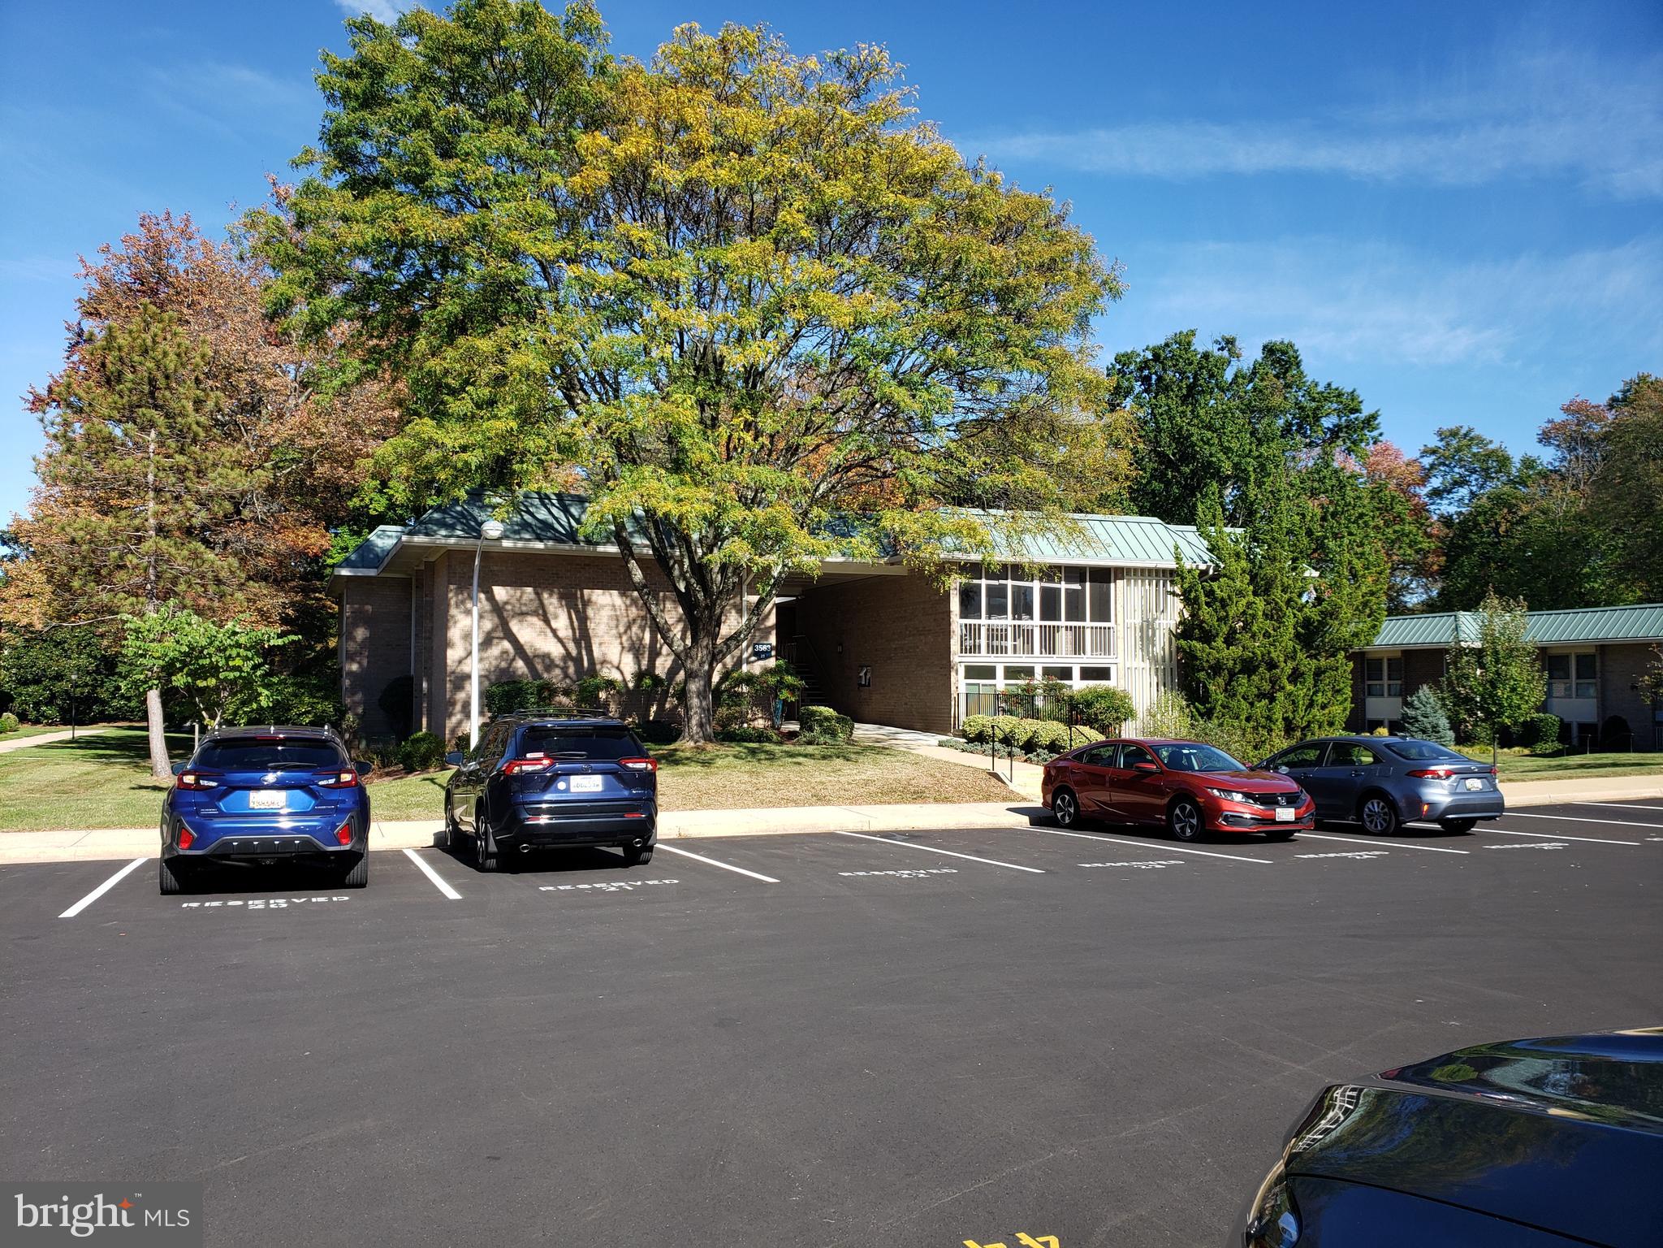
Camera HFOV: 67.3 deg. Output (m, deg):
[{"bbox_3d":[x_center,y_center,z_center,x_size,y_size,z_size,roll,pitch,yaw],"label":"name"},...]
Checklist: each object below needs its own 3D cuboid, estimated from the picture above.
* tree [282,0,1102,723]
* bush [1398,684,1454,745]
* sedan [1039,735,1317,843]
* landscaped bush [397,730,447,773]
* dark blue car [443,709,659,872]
[{"bbox_3d":[-3.077,-5.648,28.215,18.000,16.600,15.500,0,-4,-6],"label":"tree"},{"bbox_3d":[20.007,3.180,42.070,1.750,2.250,1.750,-2,-4,25],"label":"bush"},{"bbox_3d":[4.915,2.364,18.298,1.820,1.420,4.630,2,-4,-25],"label":"sedan"},{"bbox_3d":[-8.618,2.646,26.328,1.000,0.920,1.000,1,-4,-18],"label":"landscaped bush"},{"bbox_3d":[-3.524,1.960,15.246,1.880,1.730,4.600,2,-4,-24],"label":"dark blue car"}]

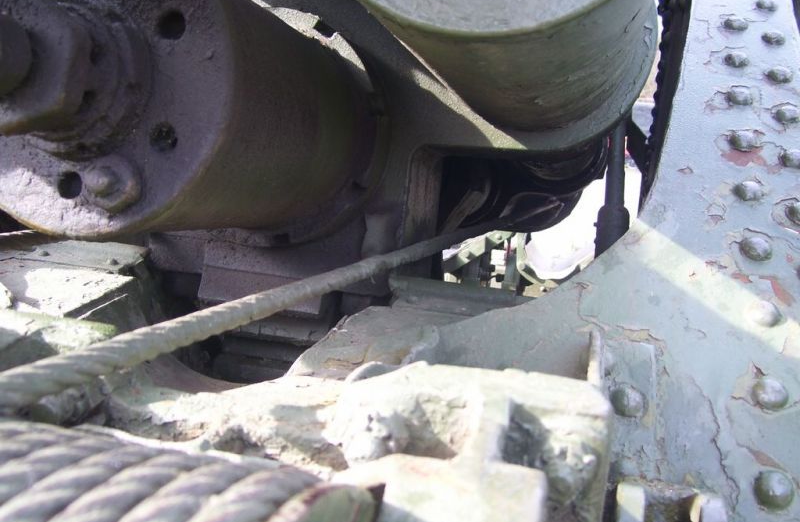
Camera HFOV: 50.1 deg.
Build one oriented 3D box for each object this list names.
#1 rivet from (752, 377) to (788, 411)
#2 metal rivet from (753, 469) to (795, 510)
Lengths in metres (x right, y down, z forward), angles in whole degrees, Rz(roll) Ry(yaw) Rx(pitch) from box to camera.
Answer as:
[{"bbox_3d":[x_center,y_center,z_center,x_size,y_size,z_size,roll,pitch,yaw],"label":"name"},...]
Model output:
[{"bbox_3d":[0.335,0.118,0.771,0.032,0.013,0.032,3,43,16],"label":"rivet"},{"bbox_3d":[0.308,0.186,0.702,0.032,0.013,0.032,3,43,16],"label":"metal rivet"}]

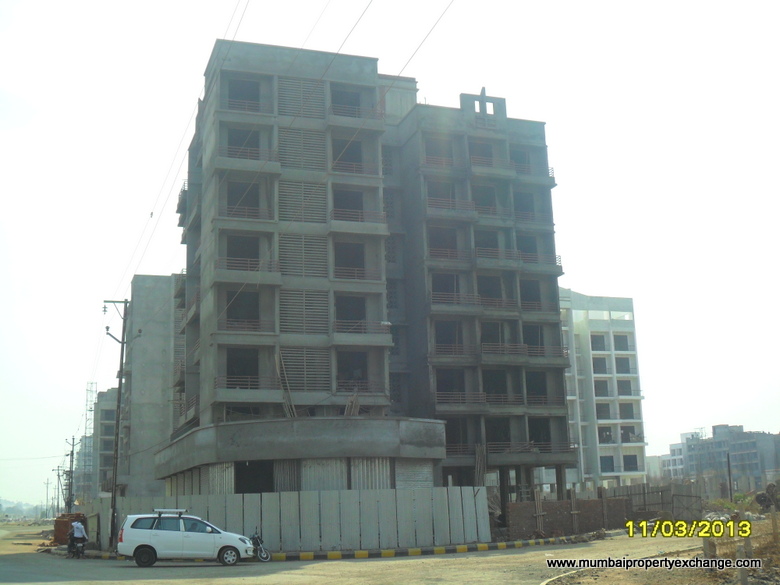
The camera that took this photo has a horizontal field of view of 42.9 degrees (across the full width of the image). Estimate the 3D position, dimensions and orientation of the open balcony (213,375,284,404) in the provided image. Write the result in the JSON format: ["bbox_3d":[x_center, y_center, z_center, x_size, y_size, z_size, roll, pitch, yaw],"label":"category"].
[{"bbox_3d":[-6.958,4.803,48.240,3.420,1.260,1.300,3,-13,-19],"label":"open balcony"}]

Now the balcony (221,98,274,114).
[{"bbox_3d":[-7.567,-9.446,52.202,2.759,0.753,1.200,3,-13,-19],"label":"balcony"}]

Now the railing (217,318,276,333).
[{"bbox_3d":[-7.352,1.716,50.738,2.960,0.670,0.100,3,-13,-19],"label":"railing"}]

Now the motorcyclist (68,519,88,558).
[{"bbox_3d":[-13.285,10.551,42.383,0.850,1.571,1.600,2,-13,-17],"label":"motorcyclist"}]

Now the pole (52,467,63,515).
[{"bbox_3d":[-46.564,29.070,139.308,1.600,9.200,0.350,2,-13,-18],"label":"pole"}]

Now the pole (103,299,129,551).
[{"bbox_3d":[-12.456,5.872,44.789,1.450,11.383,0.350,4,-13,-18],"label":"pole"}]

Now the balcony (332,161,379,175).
[{"bbox_3d":[-1.931,-6.803,54.593,2.700,0.650,0.100,3,-13,-19],"label":"balcony"}]

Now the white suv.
[{"bbox_3d":[-6.973,8.414,34.236,4.550,1.900,1.780,1,-13,-6],"label":"white suv"}]

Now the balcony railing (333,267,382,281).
[{"bbox_3d":[-1.898,-0.873,53.776,2.830,0.850,1.100,3,-13,-19],"label":"balcony railing"}]

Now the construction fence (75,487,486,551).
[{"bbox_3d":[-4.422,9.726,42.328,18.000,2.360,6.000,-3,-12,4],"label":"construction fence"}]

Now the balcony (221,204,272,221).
[{"bbox_3d":[-7.295,-4.018,50.440,2.716,0.626,0.060,3,-13,-19],"label":"balcony"}]

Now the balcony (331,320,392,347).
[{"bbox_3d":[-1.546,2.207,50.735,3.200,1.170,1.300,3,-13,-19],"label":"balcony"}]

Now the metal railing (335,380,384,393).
[{"bbox_3d":[-1.511,4.801,50.459,2.743,0.562,0.060,3,-13,-19],"label":"metal railing"}]

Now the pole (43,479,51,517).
[{"bbox_3d":[-60.288,37.239,174.461,1.400,9.200,0.350,3,-13,-19],"label":"pole"}]

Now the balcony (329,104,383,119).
[{"bbox_3d":[-2.006,-9.786,55.040,3.020,0.900,1.200,3,-13,-19],"label":"balcony"}]

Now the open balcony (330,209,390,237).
[{"bbox_3d":[-1.829,-3.624,53.785,3.170,1.270,1.400,3,-13,-19],"label":"open balcony"}]

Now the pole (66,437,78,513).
[{"bbox_3d":[-34.849,20.975,108.232,1.450,10.206,0.350,4,-13,-19],"label":"pole"}]

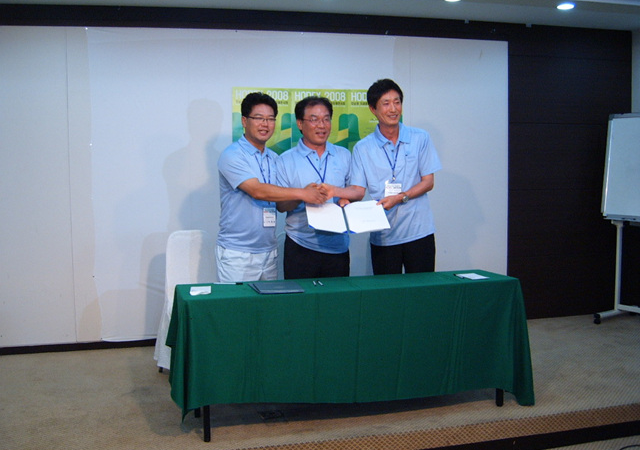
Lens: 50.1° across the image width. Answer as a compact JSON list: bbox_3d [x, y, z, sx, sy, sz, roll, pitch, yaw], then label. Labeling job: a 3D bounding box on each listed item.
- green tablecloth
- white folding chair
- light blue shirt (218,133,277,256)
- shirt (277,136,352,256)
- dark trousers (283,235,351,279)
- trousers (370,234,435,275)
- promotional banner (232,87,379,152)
[{"bbox_3d":[0.159,0.624,3.652,1.880,0.640,0.530,-2,4,-12],"label":"green tablecloth"},{"bbox_3d":[-0.837,0.503,4.579,0.430,0.940,0.500,-3,5,-30],"label":"white folding chair"},{"bbox_3d":[-0.417,-0.173,3.878,0.430,0.680,0.290,-4,5,-35],"label":"light blue shirt"},{"bbox_3d":[-0.030,-0.169,4.054,0.480,0.680,0.300,-1,4,-10],"label":"shirt"},{"bbox_3d":[-0.011,0.511,4.088,0.390,0.960,0.280,-1,4,-8],"label":"dark trousers"},{"bbox_3d":[0.505,0.488,4.179,0.390,0.980,0.280,0,4,4],"label":"trousers"},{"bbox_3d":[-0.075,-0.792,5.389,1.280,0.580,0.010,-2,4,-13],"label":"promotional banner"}]

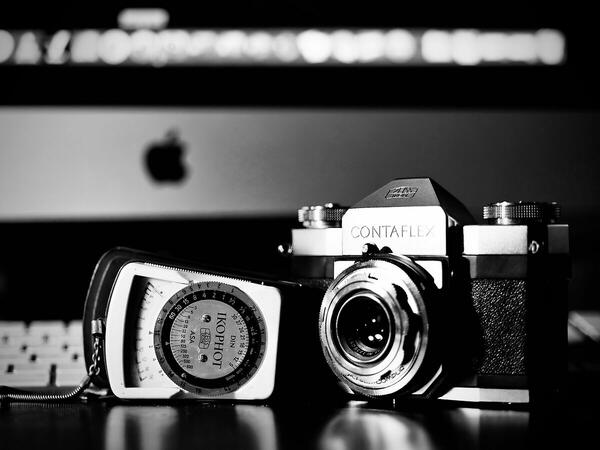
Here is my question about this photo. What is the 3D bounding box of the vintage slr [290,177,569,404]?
[{"bbox_3d":[0.046,0.027,0.645,0.127,0.095,0.067,-1,-1,39],"label":"vintage slr"}]

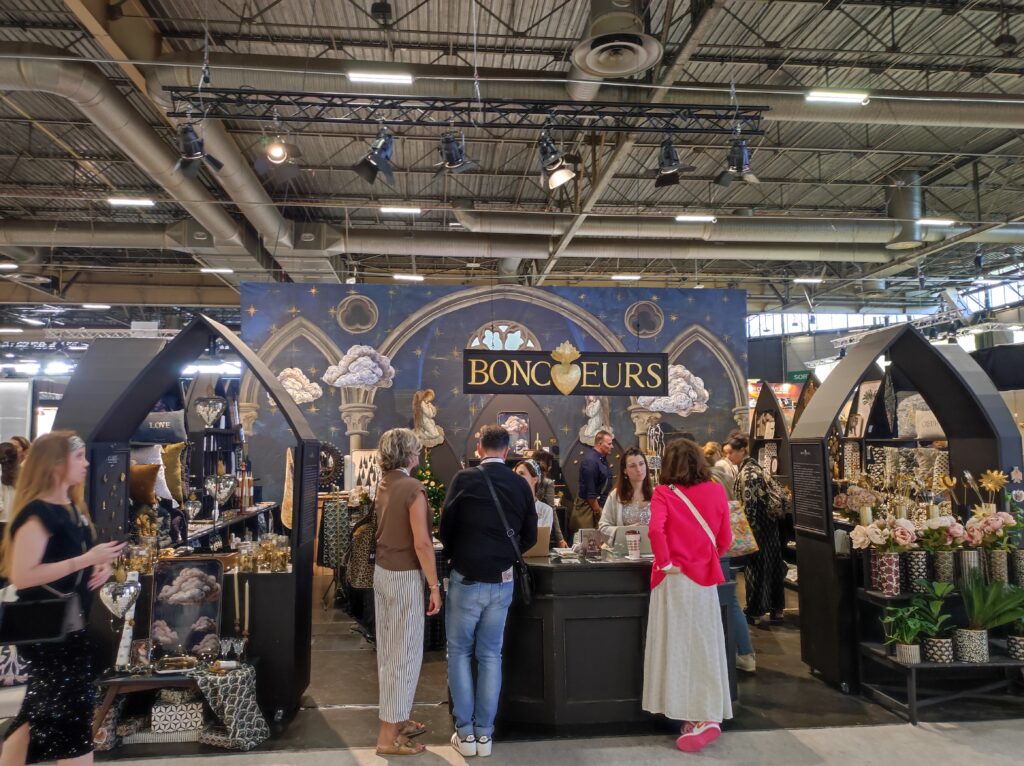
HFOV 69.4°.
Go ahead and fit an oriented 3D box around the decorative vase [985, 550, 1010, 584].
[{"bbox_3d":[3.171,1.225,4.800,0.100,0.255,0.100,0,-5,-5],"label":"decorative vase"}]

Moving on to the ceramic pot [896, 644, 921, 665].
[{"bbox_3d":[2.328,1.582,4.344,0.125,0.112,0.125,0,-4,0],"label":"ceramic pot"}]

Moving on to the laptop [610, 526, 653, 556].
[{"bbox_3d":[0.752,0.970,4.557,0.320,0.180,0.260,0,-4,-7],"label":"laptop"}]

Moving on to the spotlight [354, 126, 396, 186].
[{"bbox_3d":[-1.356,-2.233,7.284,0.430,0.350,0.340,-44,-12,6],"label":"spotlight"}]

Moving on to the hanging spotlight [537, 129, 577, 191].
[{"bbox_3d":[0.446,-2.249,7.400,0.350,0.480,0.350,-27,6,-24],"label":"hanging spotlight"}]

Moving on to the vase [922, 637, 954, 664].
[{"bbox_3d":[2.604,1.629,4.500,0.156,0.143,0.156,0,-5,-5],"label":"vase"}]

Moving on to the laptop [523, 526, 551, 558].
[{"bbox_3d":[0.077,0.988,4.638,0.305,0.195,0.280,0,-5,-5],"label":"laptop"}]

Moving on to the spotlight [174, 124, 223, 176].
[{"bbox_3d":[-3.042,-2.234,7.100,0.420,0.420,0.380,0,34,-7],"label":"spotlight"}]

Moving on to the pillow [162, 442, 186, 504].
[{"bbox_3d":[-2.498,0.657,5.250,0.400,0.430,0.140,1,-5,-22],"label":"pillow"}]

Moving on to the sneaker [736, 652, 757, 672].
[{"bbox_3d":[1.629,2.016,5.374,0.275,0.120,0.100,-4,-6,34],"label":"sneaker"}]

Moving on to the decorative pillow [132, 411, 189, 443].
[{"bbox_3d":[-2.529,0.319,5.300,0.390,0.245,0.110,0,-16,-5],"label":"decorative pillow"}]

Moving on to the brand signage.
[{"bbox_3d":[0.547,-0.136,7.279,2.036,0.540,0.070,0,-5,-5],"label":"brand signage"}]

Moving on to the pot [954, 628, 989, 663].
[{"bbox_3d":[2.749,1.549,4.424,0.201,0.186,0.201,0,-5,-5],"label":"pot"}]

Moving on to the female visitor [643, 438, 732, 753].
[{"bbox_3d":[0.954,1.127,4.077,0.480,1.650,0.420,0,-4,-6],"label":"female visitor"}]

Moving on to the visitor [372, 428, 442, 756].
[{"bbox_3d":[-0.585,1.105,4.019,0.310,1.700,0.430,4,-6,-40],"label":"visitor"}]

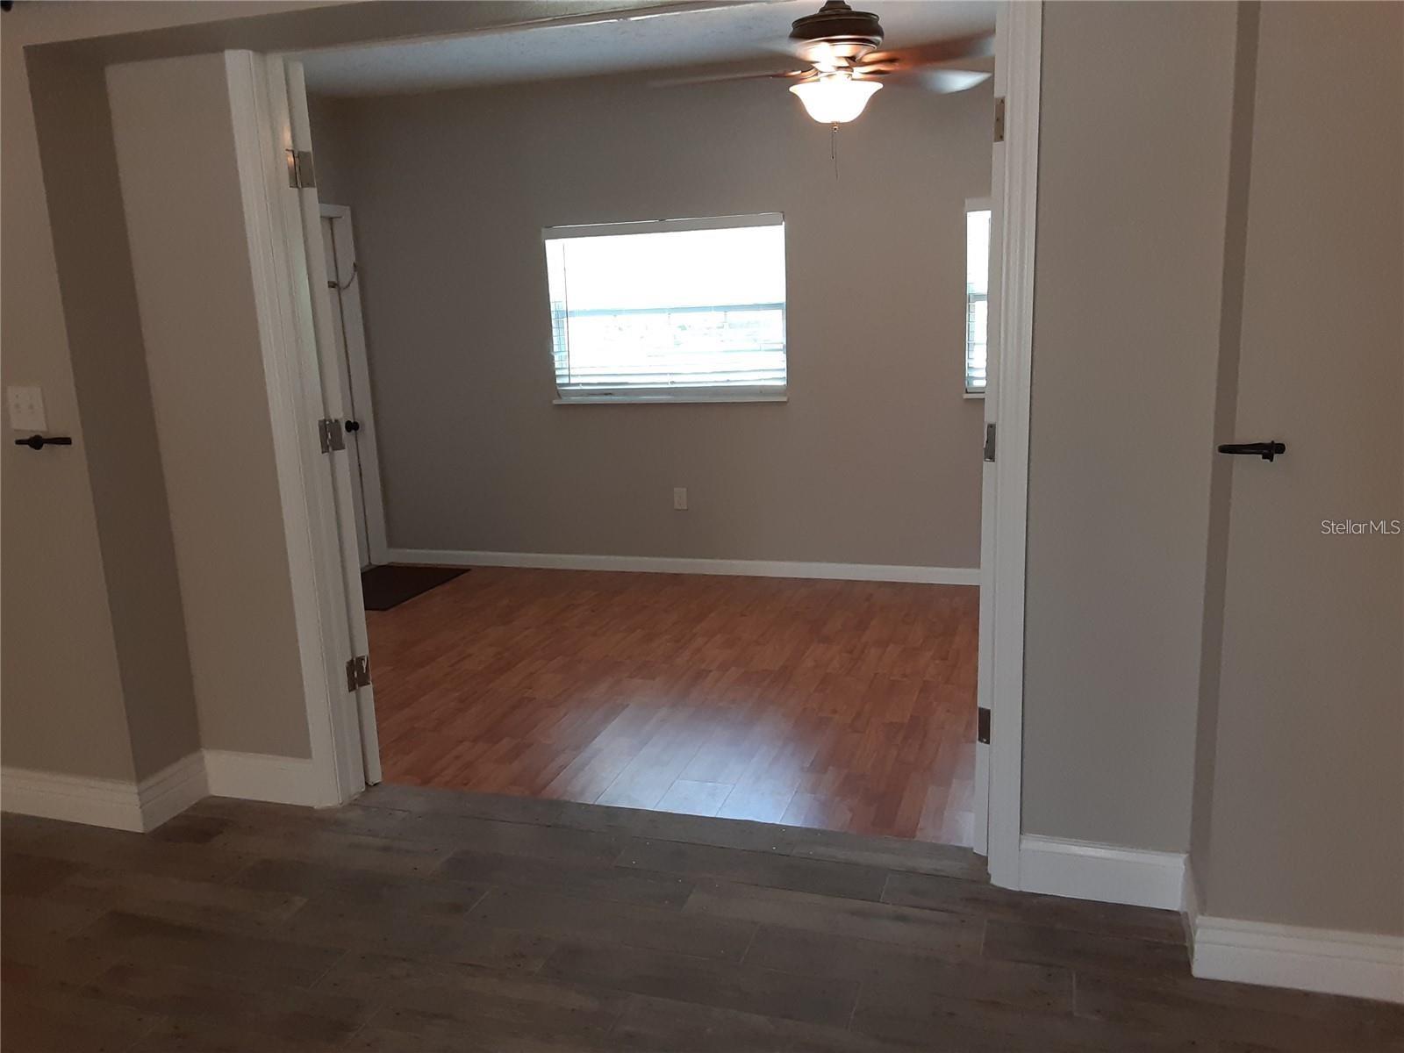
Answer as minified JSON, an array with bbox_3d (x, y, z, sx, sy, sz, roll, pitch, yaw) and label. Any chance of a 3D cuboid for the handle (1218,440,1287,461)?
[{"bbox_3d":[0.970,-0.134,1.933,0.103,0.035,0.090,2,13,17],"label":"handle"}]

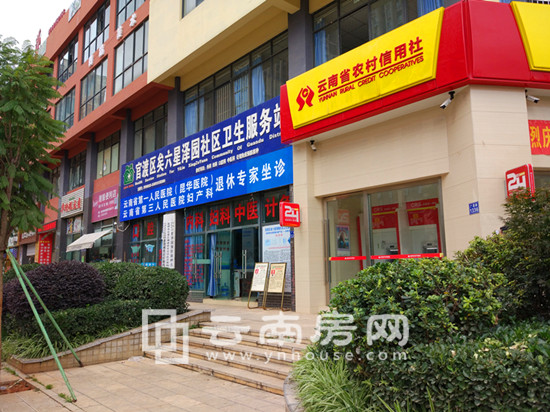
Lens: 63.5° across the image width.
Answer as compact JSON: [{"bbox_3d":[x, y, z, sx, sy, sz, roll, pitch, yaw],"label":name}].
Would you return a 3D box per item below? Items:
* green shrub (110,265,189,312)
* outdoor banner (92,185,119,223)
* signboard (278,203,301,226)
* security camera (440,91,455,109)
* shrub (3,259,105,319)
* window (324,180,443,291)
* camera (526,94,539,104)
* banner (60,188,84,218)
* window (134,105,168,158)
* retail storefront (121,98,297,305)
[{"bbox_3d":[-2.845,1.905,10.086,1.500,1.080,1.700,6,-10,-41],"label":"green shrub"},{"bbox_3d":[-8.100,-0.082,21.203,0.120,1.367,3.245,7,-11,-41],"label":"outdoor banner"},{"bbox_3d":[0.391,0.240,11.179,0.595,0.593,0.129,7,-11,-41],"label":"signboard"},{"bbox_3d":[3.287,-2.030,8.474,0.260,0.310,0.100,-7,-11,37],"label":"security camera"},{"bbox_3d":[-4.652,1.811,9.333,2.000,1.360,2.120,7,-11,-41],"label":"shrub"},{"bbox_3d":[2.419,1.001,10.340,0.150,2.793,3.207,7,-11,-41],"label":"window"},{"bbox_3d":[4.874,-2.025,8.417,0.250,0.180,0.090,0,-8,-2],"label":"camera"},{"bbox_3d":[-11.468,-0.100,25.100,0.120,1.310,3.948,7,-11,-41],"label":"banner"},{"bbox_3d":[-5.100,-3.072,18.638,0.150,1.950,3.700,7,-11,-41],"label":"window"},{"bbox_3d":[-3.116,0.455,15.736,0.900,5.778,11.074,7,-11,-41],"label":"retail storefront"}]

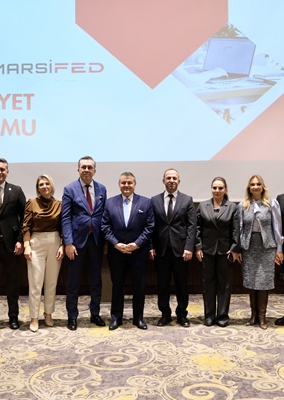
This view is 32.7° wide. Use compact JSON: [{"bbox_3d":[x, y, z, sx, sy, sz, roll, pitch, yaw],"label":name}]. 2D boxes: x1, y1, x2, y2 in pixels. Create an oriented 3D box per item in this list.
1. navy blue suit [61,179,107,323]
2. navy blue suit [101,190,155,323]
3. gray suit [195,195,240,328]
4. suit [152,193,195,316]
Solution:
[{"bbox_3d":[-0.658,0.543,5.391,0.512,1.565,0.330,-1,1,-14],"label":"navy blue suit"},{"bbox_3d":[-0.154,0.645,5.405,0.581,1.458,0.360,0,1,-1],"label":"navy blue suit"},{"bbox_3d":[0.866,0.698,5.474,0.492,1.431,0.300,0,1,10],"label":"gray suit"},{"bbox_3d":[0.355,0.620,5.480,0.521,1.455,0.310,0,1,5],"label":"suit"}]

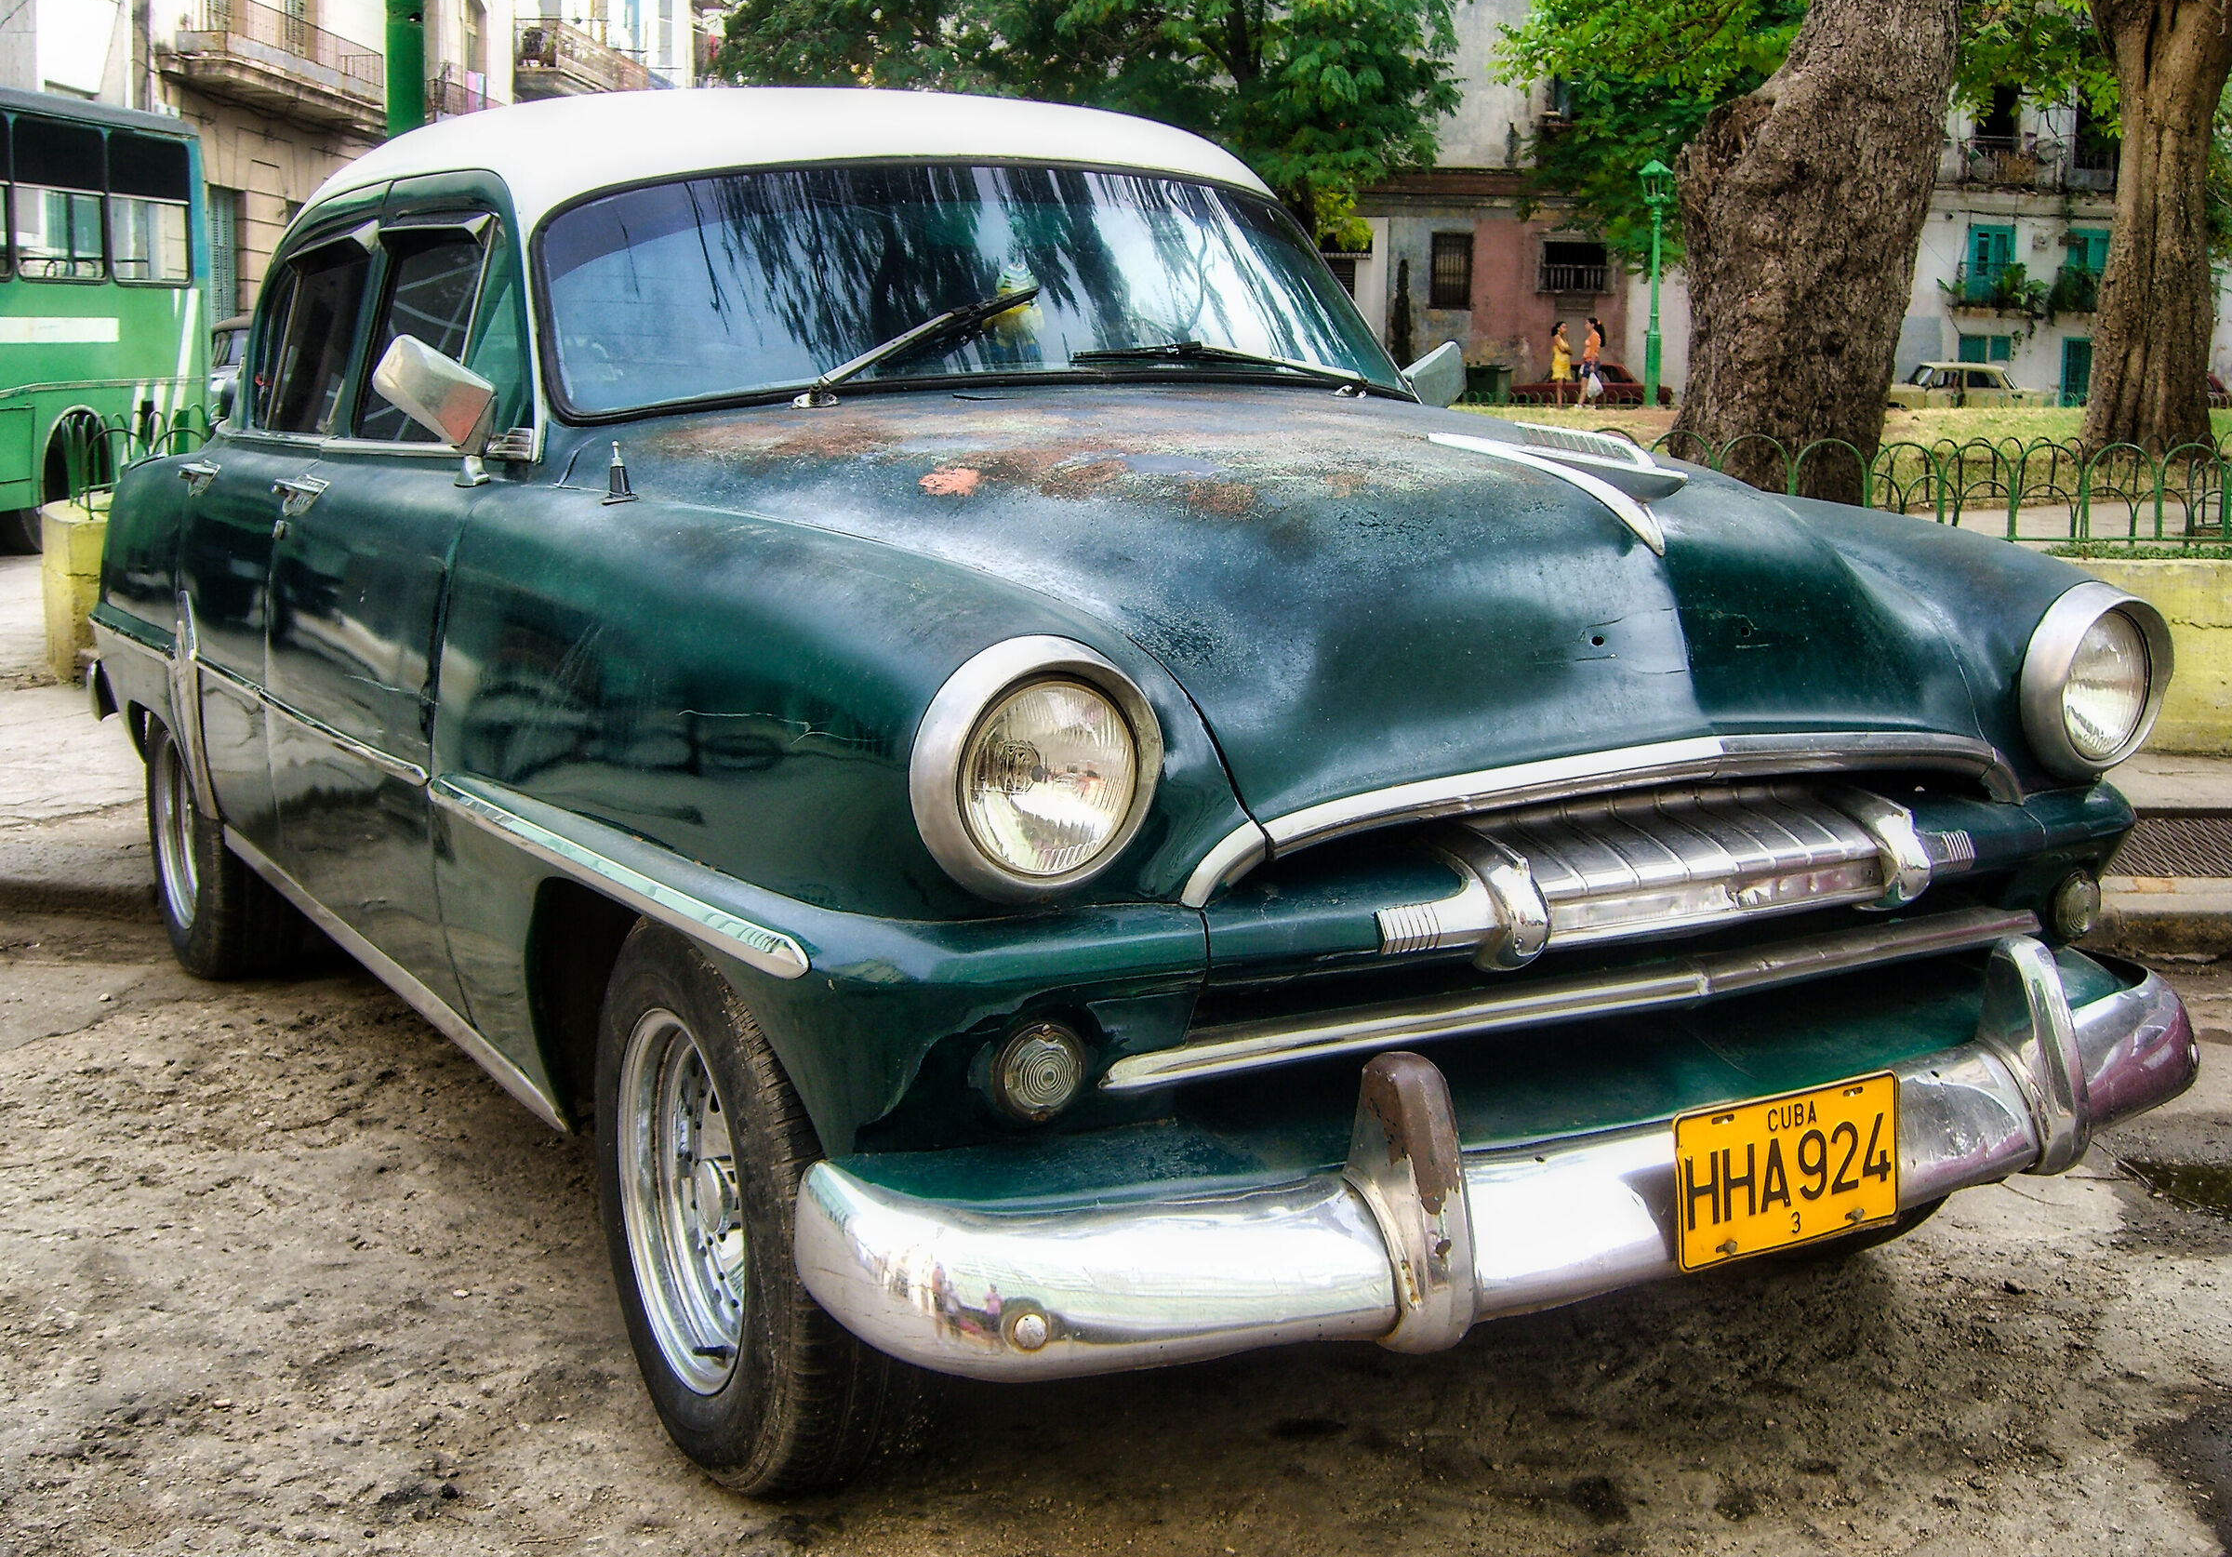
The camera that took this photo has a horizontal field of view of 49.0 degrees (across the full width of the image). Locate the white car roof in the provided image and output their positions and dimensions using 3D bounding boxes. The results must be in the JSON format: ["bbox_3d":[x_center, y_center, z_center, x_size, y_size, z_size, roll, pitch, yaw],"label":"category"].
[{"bbox_3d":[-0.675,-1.024,4.326,1.300,0.280,1.900,-5,10,-31],"label":"white car roof"}]

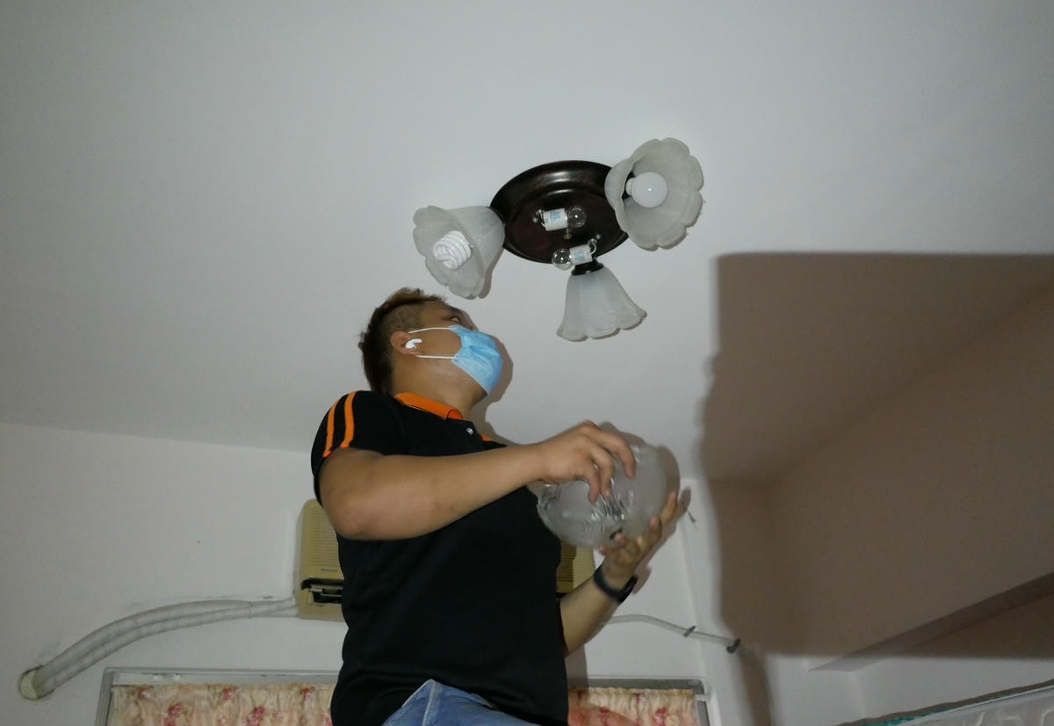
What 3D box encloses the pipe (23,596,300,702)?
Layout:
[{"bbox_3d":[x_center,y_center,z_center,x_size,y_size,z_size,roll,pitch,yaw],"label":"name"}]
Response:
[{"bbox_3d":[-0.802,0.627,2.042,0.571,0.207,0.082,8,-33,-19],"label":"pipe"}]

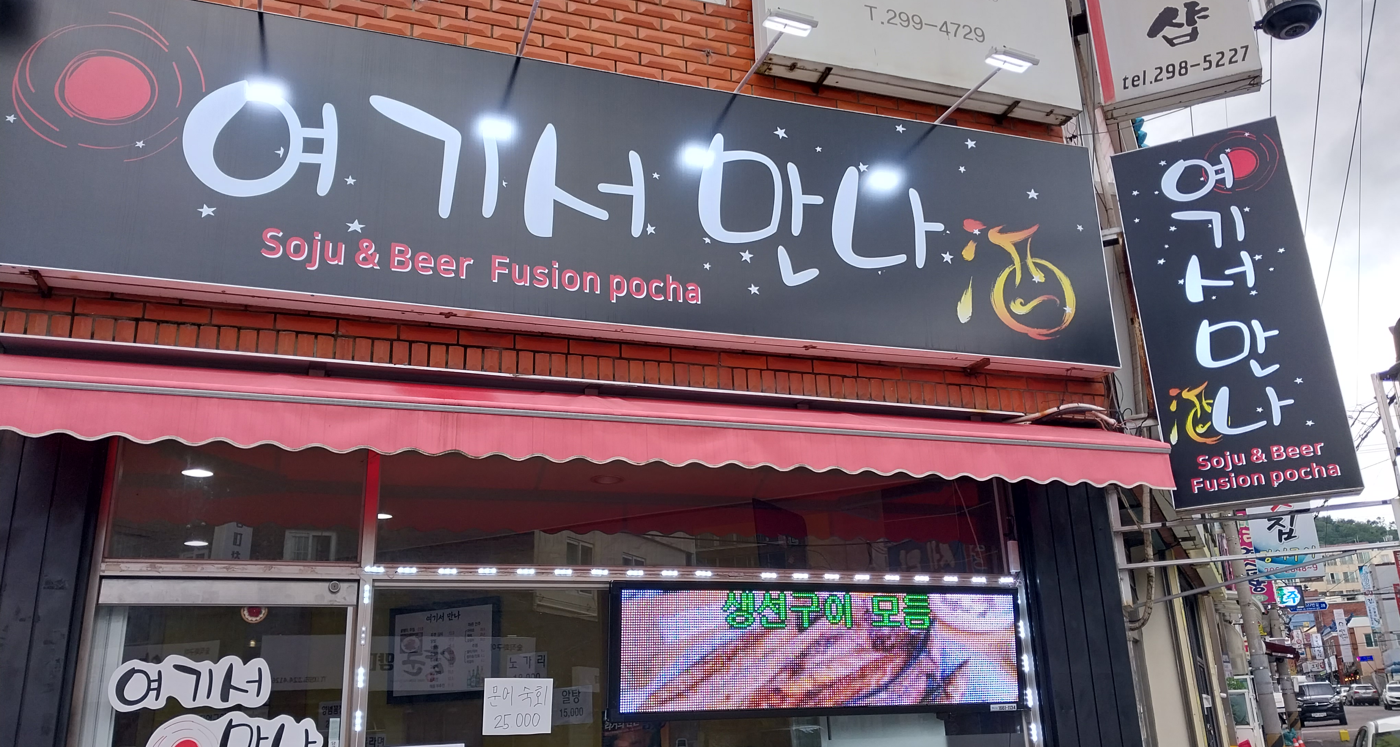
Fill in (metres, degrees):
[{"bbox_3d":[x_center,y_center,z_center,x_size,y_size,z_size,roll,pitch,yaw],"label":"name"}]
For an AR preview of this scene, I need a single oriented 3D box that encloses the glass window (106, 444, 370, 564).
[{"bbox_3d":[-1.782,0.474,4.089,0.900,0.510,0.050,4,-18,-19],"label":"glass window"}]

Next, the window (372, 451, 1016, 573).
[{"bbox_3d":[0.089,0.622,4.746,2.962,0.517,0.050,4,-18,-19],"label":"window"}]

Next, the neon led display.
[{"bbox_3d":[0.564,1.215,4.637,1.995,0.550,0.080,4,-14,-19],"label":"neon led display"}]

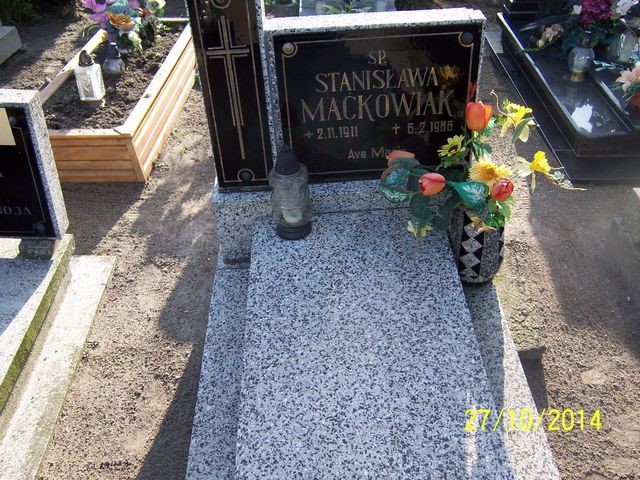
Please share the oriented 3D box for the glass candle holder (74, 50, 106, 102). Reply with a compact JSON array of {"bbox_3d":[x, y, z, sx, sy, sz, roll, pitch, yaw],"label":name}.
[{"bbox_3d":[-1.051,-0.750,2.771,0.083,0.220,0.083,11,41,9],"label":"glass candle holder"}]

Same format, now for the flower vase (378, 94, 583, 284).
[{"bbox_3d":[0.452,-0.073,1.750,0.550,0.570,0.380,-3,40,1],"label":"flower vase"}]

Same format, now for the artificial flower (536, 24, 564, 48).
[{"bbox_3d":[1.079,-0.953,2.857,0.125,0.080,0.100,-3,40,1],"label":"artificial flower"}]

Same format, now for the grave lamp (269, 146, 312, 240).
[{"bbox_3d":[-0.084,-0.133,1.785,0.112,0.280,0.112,-3,40,1],"label":"grave lamp"}]

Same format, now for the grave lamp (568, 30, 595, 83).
[{"bbox_3d":[1.119,-0.780,2.590,0.112,0.217,0.112,-3,40,1],"label":"grave lamp"}]

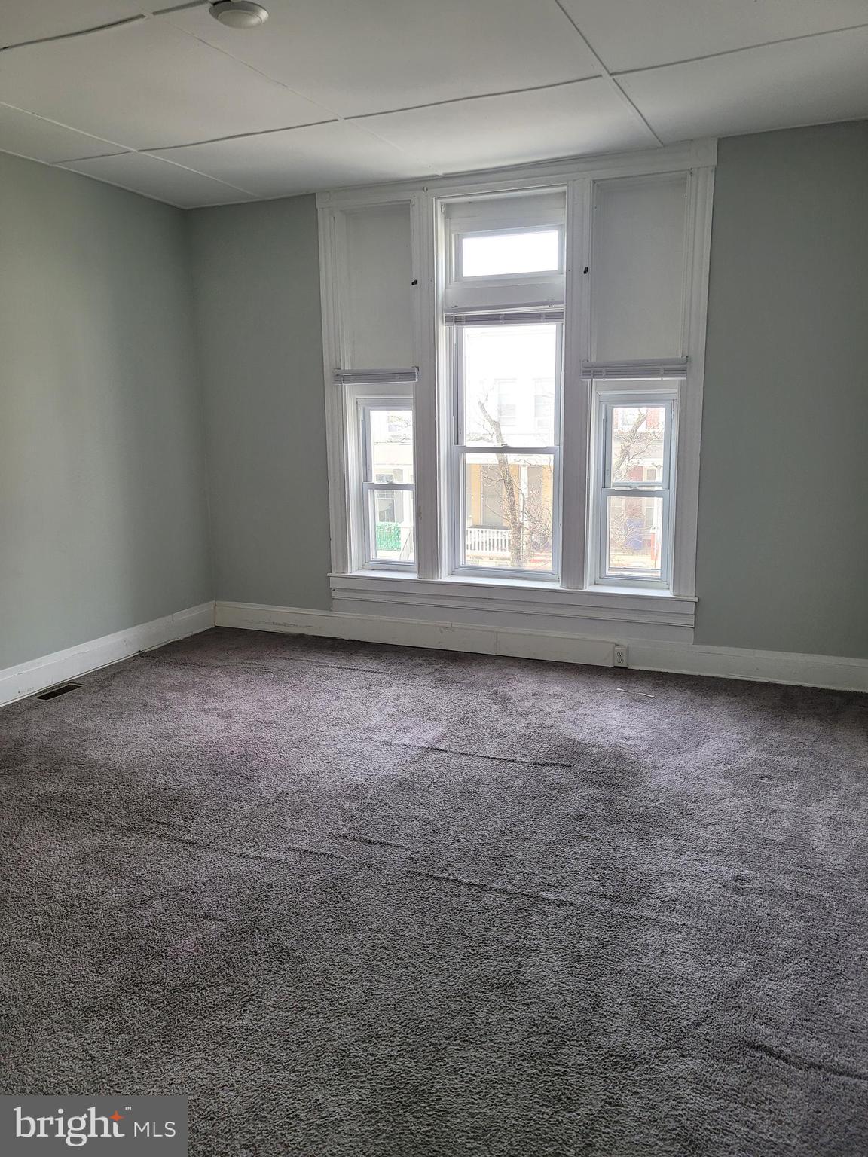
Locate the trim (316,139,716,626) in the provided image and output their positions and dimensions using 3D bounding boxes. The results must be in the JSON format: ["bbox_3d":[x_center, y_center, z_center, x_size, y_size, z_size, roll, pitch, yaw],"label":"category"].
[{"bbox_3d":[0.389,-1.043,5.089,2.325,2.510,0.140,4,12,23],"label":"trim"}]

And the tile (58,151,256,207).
[{"bbox_3d":[-1.566,-2.292,5.024,0.585,0.020,1.155,4,12,23],"label":"tile"}]

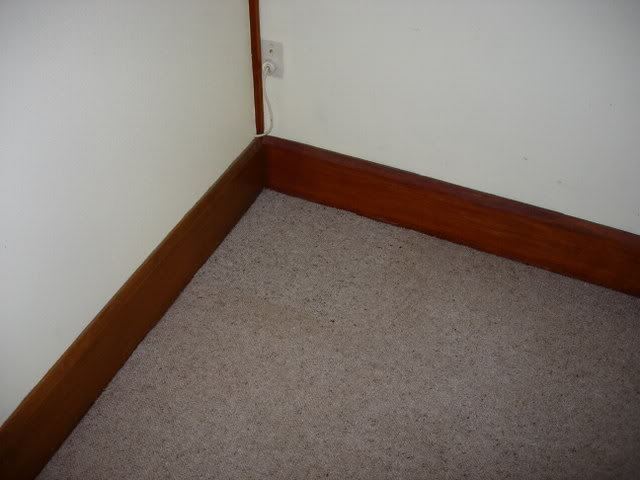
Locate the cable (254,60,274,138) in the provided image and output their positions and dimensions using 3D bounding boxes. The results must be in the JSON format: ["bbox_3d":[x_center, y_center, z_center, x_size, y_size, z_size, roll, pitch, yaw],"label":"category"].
[{"bbox_3d":[-0.169,-0.415,2.109,0.064,0.278,0.042,17,45,16],"label":"cable"}]

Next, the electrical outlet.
[{"bbox_3d":[-0.137,-0.519,2.020,0.072,0.115,0.014,17,45,16],"label":"electrical outlet"}]

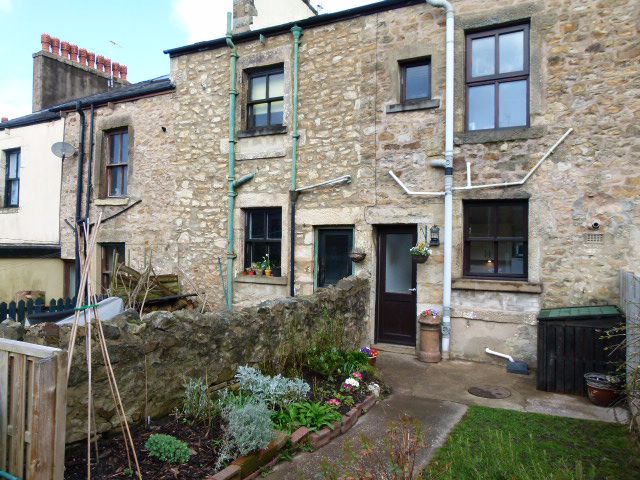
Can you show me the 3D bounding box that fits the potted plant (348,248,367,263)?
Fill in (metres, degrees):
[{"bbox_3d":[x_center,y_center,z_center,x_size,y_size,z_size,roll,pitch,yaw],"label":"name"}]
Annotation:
[{"bbox_3d":[0.656,0.274,8.017,0.300,0.240,0.280,1,0,25],"label":"potted plant"}]

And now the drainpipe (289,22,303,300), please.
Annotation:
[{"bbox_3d":[-0.476,-1.270,8.697,0.190,5.500,0.170,1,0,25],"label":"drainpipe"}]

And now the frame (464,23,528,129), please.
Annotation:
[{"bbox_3d":[2.858,-2.567,7.448,0.977,1.629,0.100,1,0,25],"label":"frame"}]

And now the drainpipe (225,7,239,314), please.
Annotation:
[{"bbox_3d":[-1.791,-1.378,9.299,0.170,6.351,0.250,1,0,25],"label":"drainpipe"}]

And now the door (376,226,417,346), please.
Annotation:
[{"bbox_3d":[1.387,0.812,8.182,0.800,2.080,0.100,1,0,25],"label":"door"}]

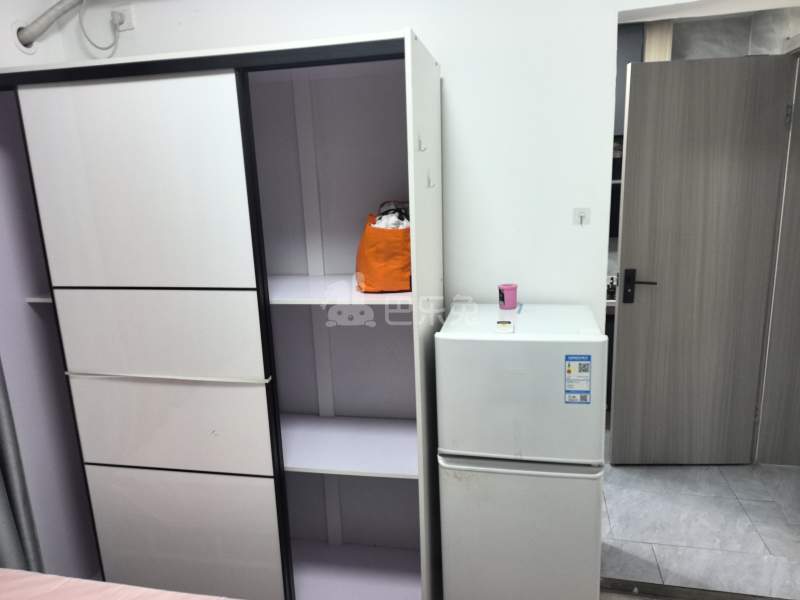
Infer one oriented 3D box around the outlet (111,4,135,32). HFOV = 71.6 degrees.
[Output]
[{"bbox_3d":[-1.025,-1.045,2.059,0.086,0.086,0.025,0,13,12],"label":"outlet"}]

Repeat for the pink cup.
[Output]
[{"bbox_3d":[0.360,-0.011,1.845,0.065,0.077,0.065,0,13,12],"label":"pink cup"}]

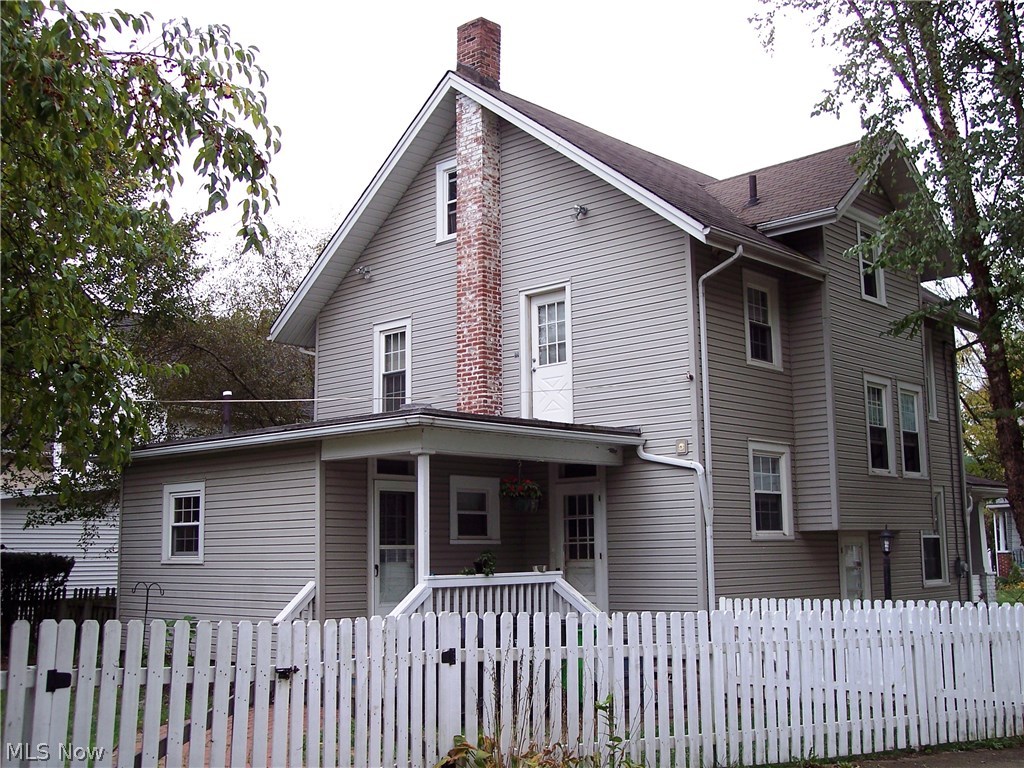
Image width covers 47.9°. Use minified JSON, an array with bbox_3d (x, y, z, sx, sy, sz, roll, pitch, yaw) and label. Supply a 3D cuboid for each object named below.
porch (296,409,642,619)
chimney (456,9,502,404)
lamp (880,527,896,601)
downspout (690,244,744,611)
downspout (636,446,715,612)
[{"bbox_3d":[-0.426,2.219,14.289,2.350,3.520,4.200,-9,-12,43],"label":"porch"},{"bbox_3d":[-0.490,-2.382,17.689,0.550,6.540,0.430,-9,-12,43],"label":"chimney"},{"bbox_3d":[5.157,3.039,15.789,0.180,2.165,0.180,-9,-12,43],"label":"lamp"},{"bbox_3d":[2.735,1.070,14.713,0.600,5.870,0.110,-9,-12,43],"label":"downspout"},{"bbox_3d":[2.132,2.397,14.858,0.960,3.300,0.460,-9,-12,43],"label":"downspout"}]

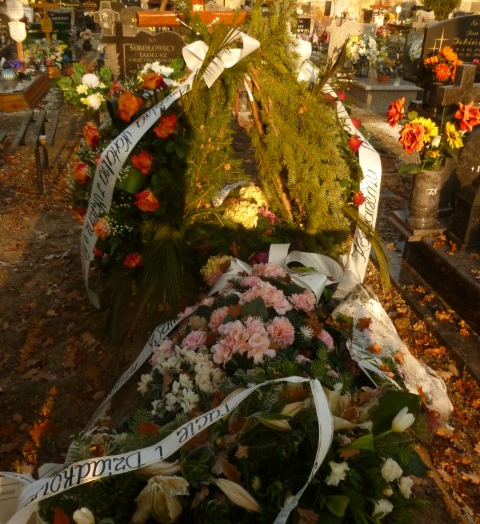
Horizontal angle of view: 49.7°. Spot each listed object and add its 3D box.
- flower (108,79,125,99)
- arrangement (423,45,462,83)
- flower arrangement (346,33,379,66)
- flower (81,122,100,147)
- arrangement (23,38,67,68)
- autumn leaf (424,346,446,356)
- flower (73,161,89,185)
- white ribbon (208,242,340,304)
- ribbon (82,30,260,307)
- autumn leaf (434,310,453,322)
[{"bbox_3d":[-0.601,-0.840,2.520,0.078,0.085,0.075,12,30,22],"label":"flower"},{"bbox_3d":[1.643,-1.610,4.200,0.290,0.280,0.250,0,27,0],"label":"arrangement"},{"bbox_3d":[1.656,-2.873,7.000,0.420,0.440,0.360,0,27,0],"label":"flower arrangement"},{"bbox_3d":[-0.740,-0.635,2.580,0.085,0.115,0.085,12,30,22],"label":"flower"},{"bbox_3d":[-2.818,-3.021,7.500,0.600,0.400,0.450,0,27,0],"label":"arrangement"},{"bbox_3d":[0.887,0.406,2.350,0.095,0.022,0.060,0,27,0],"label":"autumn leaf"},{"bbox_3d":[-0.801,-0.449,2.600,0.080,0.105,0.080,12,30,22],"label":"flower"},{"bbox_3d":[0.143,0.046,2.080,0.530,0.160,0.230,0,27,0],"label":"white ribbon"},{"bbox_3d":[-0.306,-0.444,2.460,0.800,1.200,0.320,7,28,13],"label":"ribbon"},{"bbox_3d":[0.951,0.255,2.420,0.085,0.022,0.062,0,27,0],"label":"autumn leaf"}]

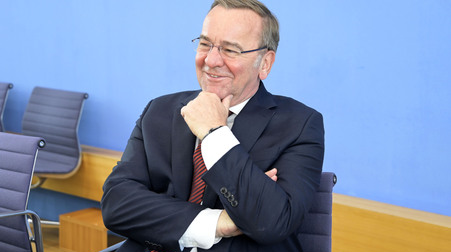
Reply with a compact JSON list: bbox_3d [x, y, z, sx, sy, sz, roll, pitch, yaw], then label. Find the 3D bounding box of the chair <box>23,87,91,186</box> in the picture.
[{"bbox_3d":[-1.153,0.225,4.278,0.550,0.870,0.580,9,7,39],"label":"chair"}]

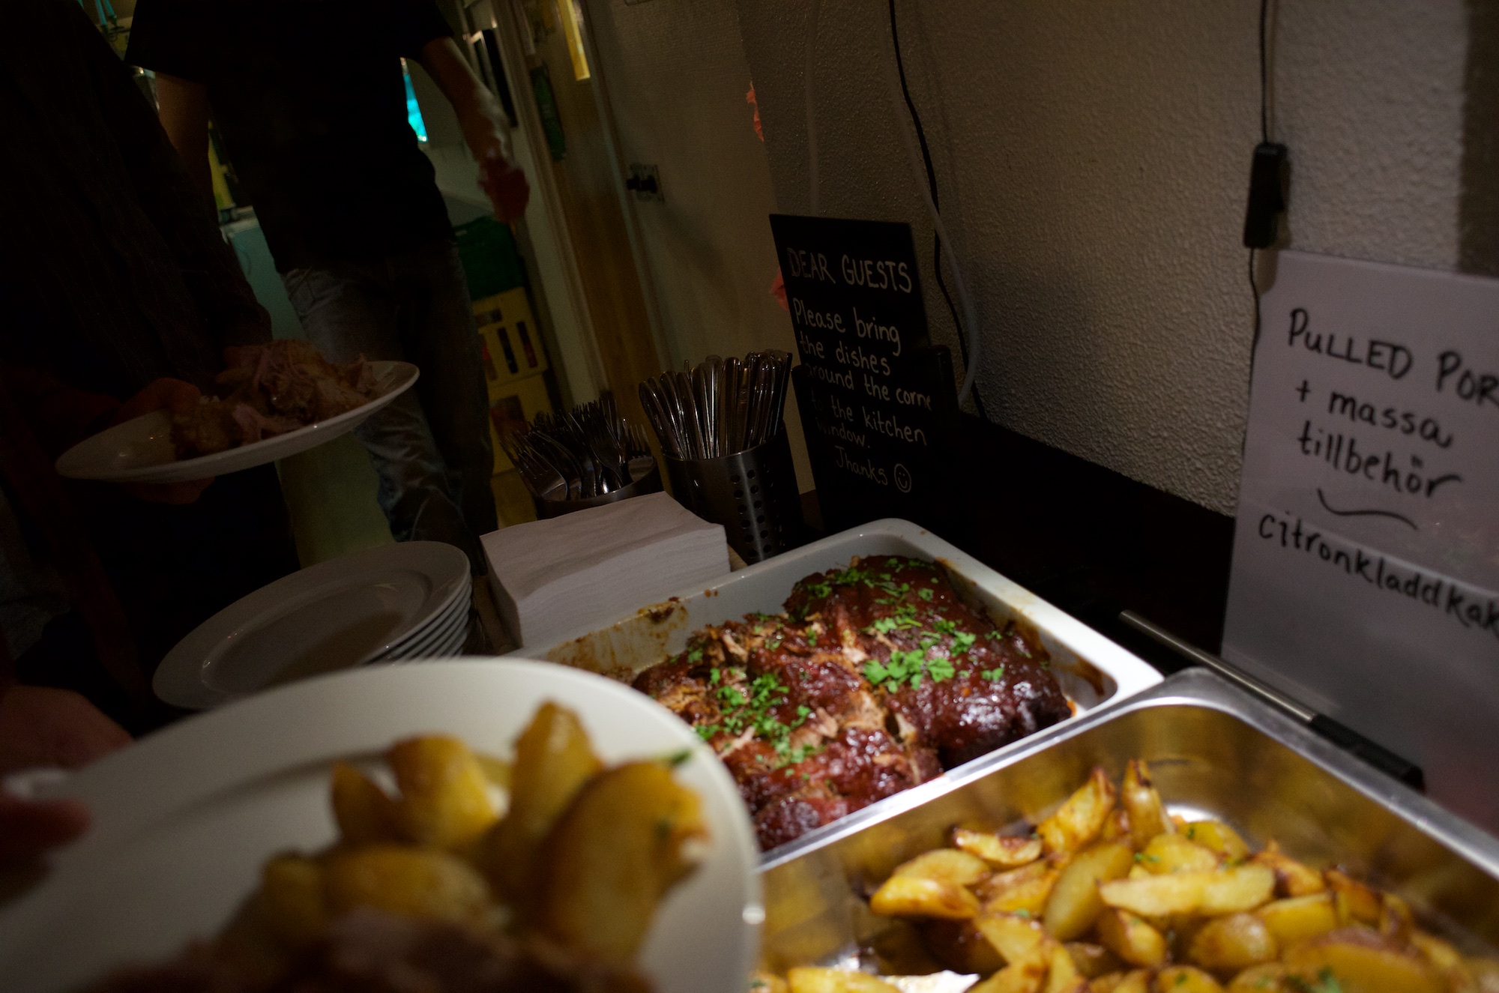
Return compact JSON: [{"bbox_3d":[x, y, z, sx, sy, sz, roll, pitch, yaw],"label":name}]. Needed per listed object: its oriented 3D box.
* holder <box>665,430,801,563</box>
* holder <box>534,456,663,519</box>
[{"bbox_3d":[-0.010,0.004,1.150,0.120,0.135,0.120,-13,21,0],"label":"holder"},{"bbox_3d":[-0.132,0.042,1.122,0.120,0.135,0.120,-13,21,0],"label":"holder"}]

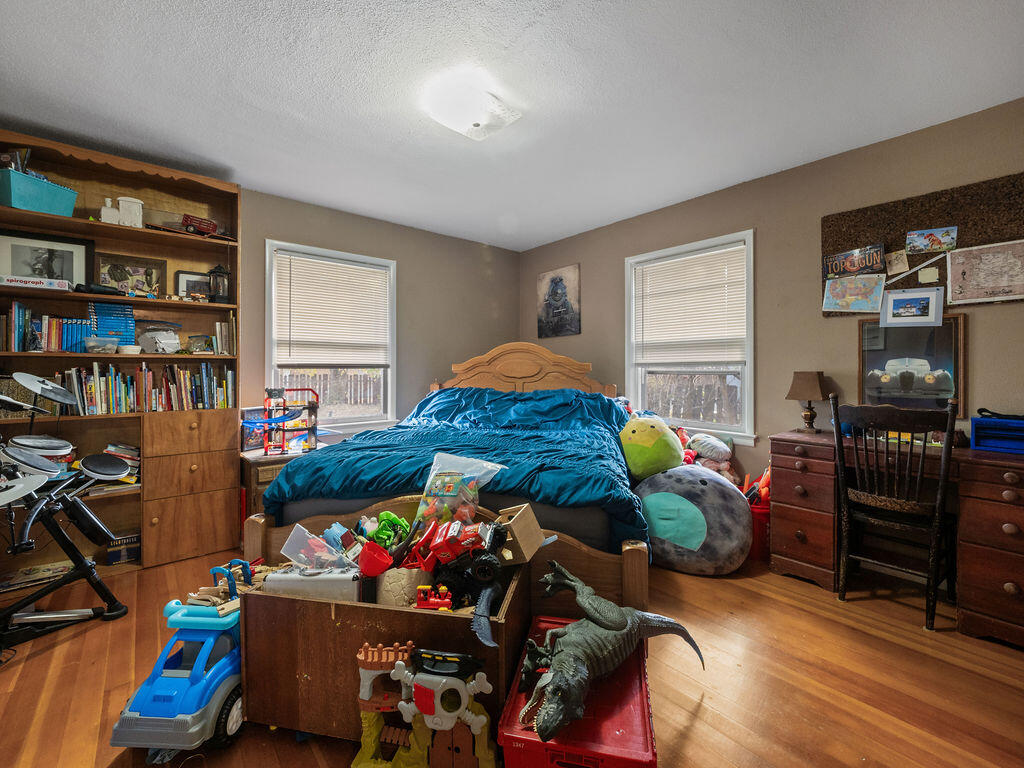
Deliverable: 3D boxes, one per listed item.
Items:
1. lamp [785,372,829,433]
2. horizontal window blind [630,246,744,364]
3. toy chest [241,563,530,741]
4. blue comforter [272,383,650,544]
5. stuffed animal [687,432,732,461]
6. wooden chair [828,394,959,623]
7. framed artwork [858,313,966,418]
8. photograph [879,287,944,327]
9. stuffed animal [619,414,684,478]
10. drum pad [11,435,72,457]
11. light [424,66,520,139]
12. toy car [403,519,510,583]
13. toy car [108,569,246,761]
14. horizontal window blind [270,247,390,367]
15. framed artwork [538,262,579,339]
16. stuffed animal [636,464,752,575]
[{"bbox_3d":[1.812,0.110,2.530,0.190,0.375,0.200,-1,1,-44],"label":"lamp"},{"bbox_3d":[1.309,-0.566,3.175,0.040,0.880,0.880,-2,3,-40],"label":"horizontal window blind"},{"bbox_3d":[-0.372,0.837,1.453,0.810,0.419,0.542,0,2,10],"label":"toy chest"},{"bbox_3d":[-0.137,0.353,2.670,1.720,0.620,1.900,0,1,11],"label":"blue comforter"},{"bbox_3d":[1.397,0.446,2.930,0.250,0.200,0.290,-1,1,-37],"label":"stuffed animal"},{"bbox_3d":[1.860,0.558,2.035,0.480,1.000,0.420,-1,1,-41],"label":"wooden chair"},{"bbox_3d":[2.203,-0.099,2.312,0.025,0.548,0.423,-1,1,-44],"label":"framed artwork"},{"bbox_3d":[2.208,-0.418,2.287,0.020,0.207,0.250,-1,5,-44],"label":"photograph"},{"bbox_3d":[0.859,0.385,2.550,0.390,0.400,0.300,-19,-14,23],"label":"stuffed animal"},{"bbox_3d":[-2.095,0.278,1.844,0.190,0.045,0.190,21,-4,-38],"label":"drum pad"},{"bbox_3d":[-0.195,-1.305,1.985,0.340,0.100,0.330,-2,3,-40],"label":"light"},{"bbox_3d":[-0.180,0.526,1.300,0.305,0.165,0.180,-15,11,10],"label":"toy car"},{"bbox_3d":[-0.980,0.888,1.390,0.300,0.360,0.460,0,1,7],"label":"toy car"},{"bbox_3d":[-1.398,-0.565,3.333,0.880,0.880,0.040,-2,3,-40],"label":"horizontal window blind"},{"bbox_3d":[0.463,-0.798,4.090,0.030,0.655,0.570,-2,3,-40],"label":"framed artwork"},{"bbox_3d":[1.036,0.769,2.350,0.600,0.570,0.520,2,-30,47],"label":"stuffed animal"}]

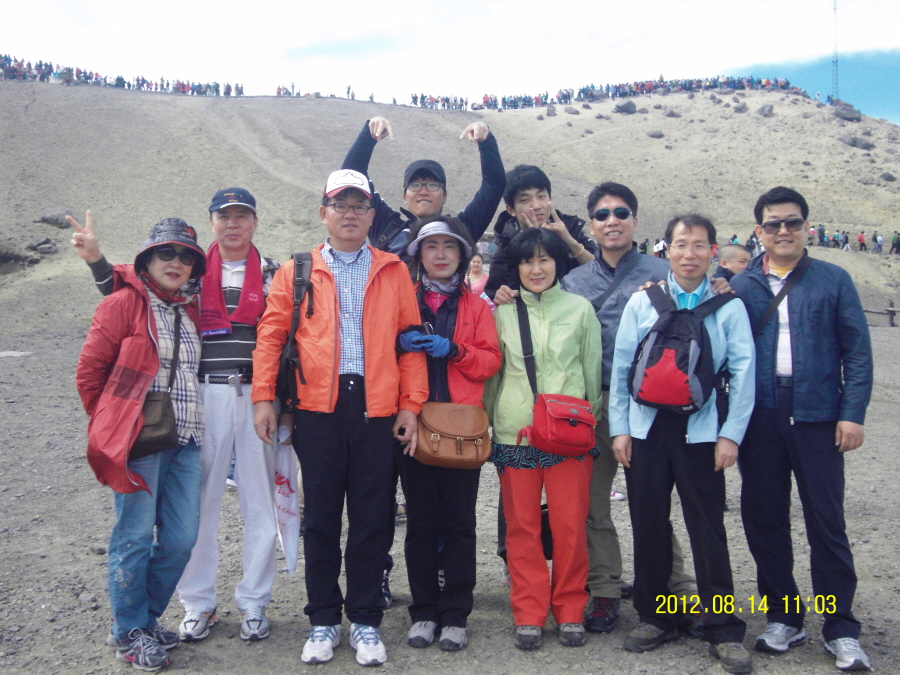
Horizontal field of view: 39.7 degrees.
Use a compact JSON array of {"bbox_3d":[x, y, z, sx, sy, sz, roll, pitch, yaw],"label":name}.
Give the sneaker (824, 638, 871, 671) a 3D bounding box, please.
[{"bbox_3d":[1.446,1.113,4.540,0.112,0.115,0.295,-1,4,-1],"label":"sneaker"}]

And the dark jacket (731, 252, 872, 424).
[{"bbox_3d":[1.253,-0.004,4.540,0.530,0.635,0.320,0,2,13],"label":"dark jacket"}]

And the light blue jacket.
[{"bbox_3d":[0.837,0.072,4.490,0.525,0.615,0.320,0,2,12],"label":"light blue jacket"}]

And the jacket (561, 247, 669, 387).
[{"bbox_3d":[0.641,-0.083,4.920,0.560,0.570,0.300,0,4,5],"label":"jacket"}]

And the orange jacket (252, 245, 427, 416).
[{"bbox_3d":[-0.404,-0.026,4.560,0.620,0.610,0.310,-1,4,-5],"label":"orange jacket"}]

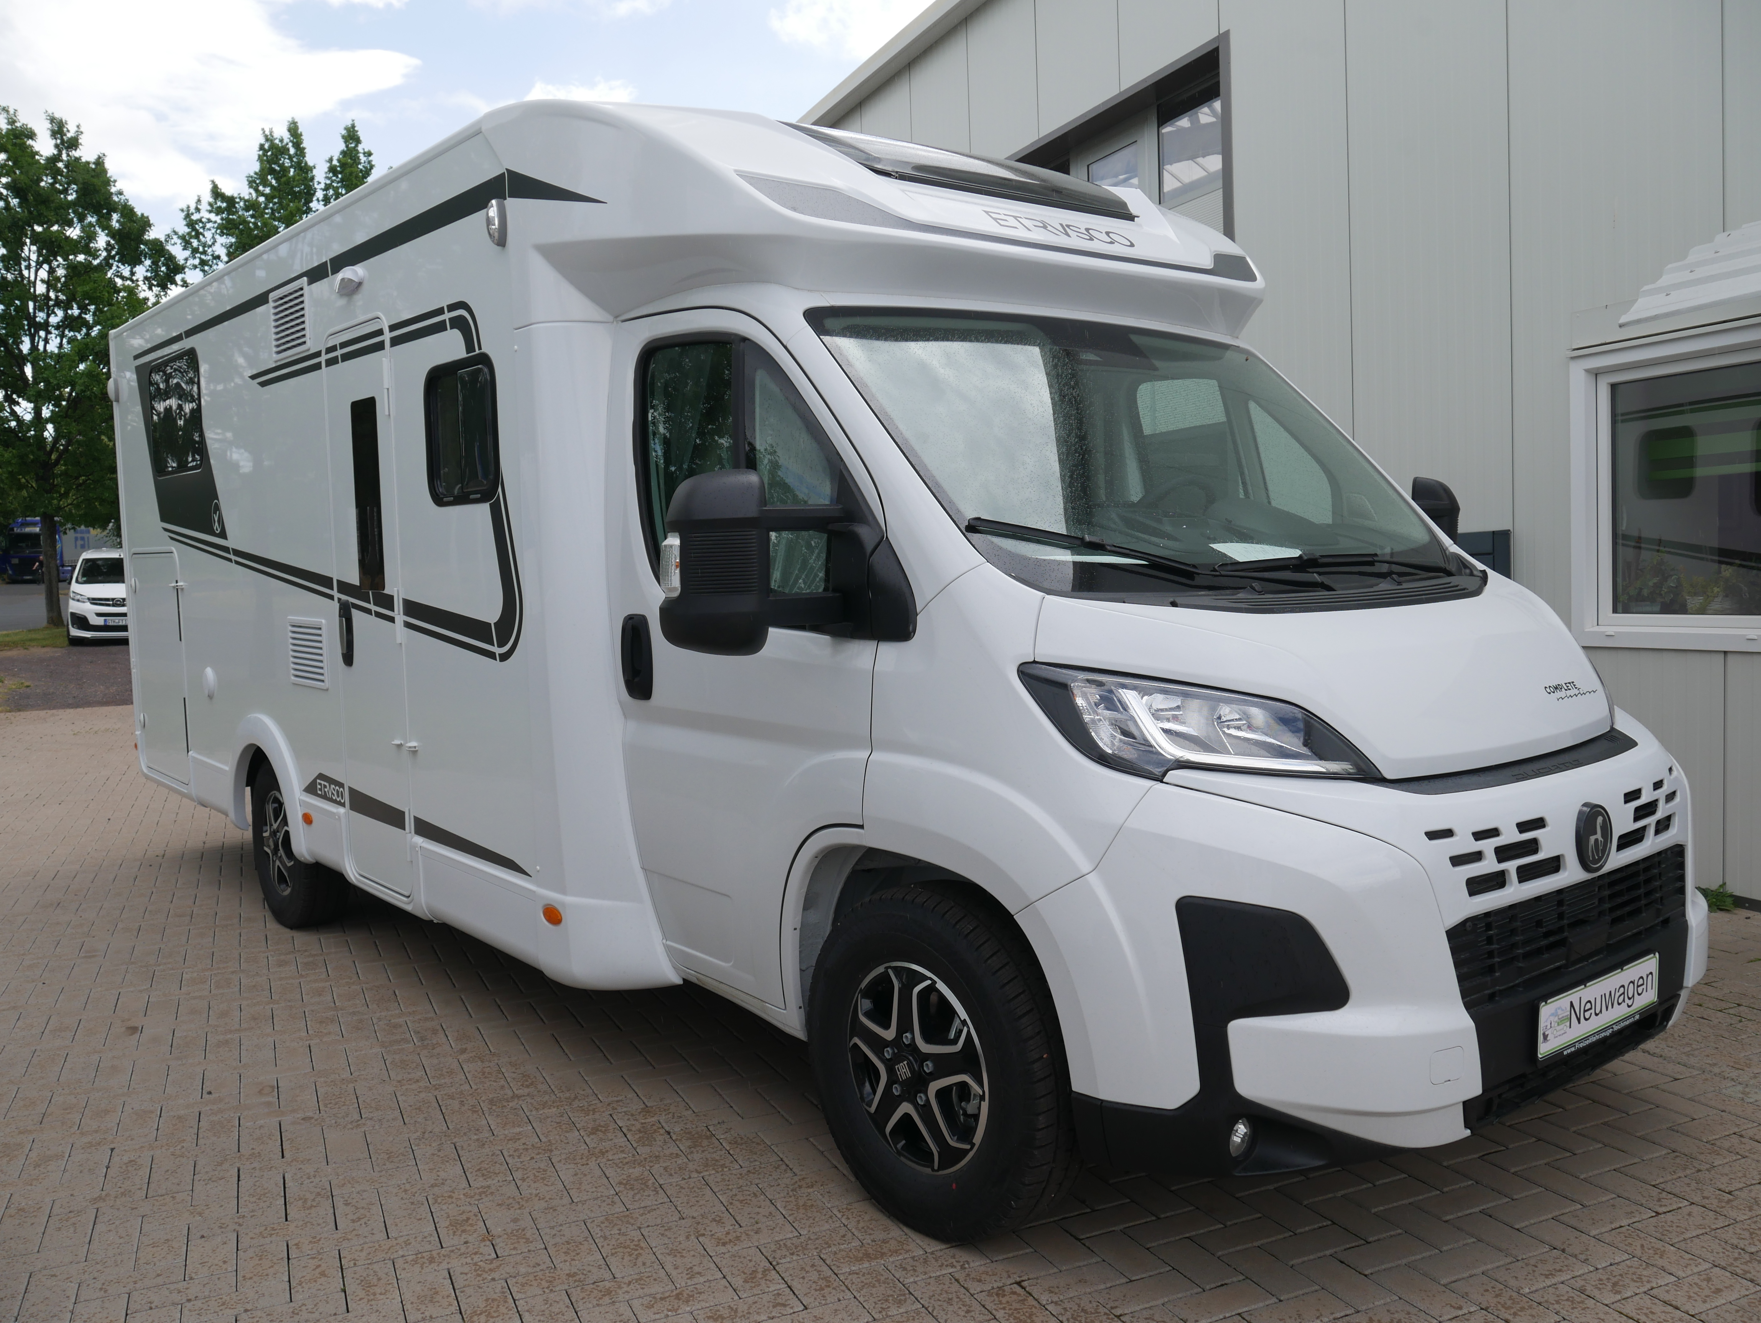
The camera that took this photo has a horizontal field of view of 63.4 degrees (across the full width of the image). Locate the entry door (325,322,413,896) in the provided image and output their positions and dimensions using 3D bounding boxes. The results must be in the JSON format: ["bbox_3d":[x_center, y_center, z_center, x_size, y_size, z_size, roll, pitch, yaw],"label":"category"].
[{"bbox_3d":[-1.762,-0.185,4.917,0.050,1.900,0.610,-5,6,-39],"label":"entry door"}]

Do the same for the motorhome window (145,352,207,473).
[{"bbox_3d":[-3.315,-1.154,6.701,0.040,0.540,0.930,-5,6,-39],"label":"motorhome window"}]

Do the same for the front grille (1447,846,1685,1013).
[{"bbox_3d":[1.418,0.530,2.905,1.020,0.180,0.080,-5,6,-39],"label":"front grille"}]

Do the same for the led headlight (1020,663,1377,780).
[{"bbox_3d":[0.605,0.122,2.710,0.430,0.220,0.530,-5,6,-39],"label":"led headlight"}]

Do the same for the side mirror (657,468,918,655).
[{"bbox_3d":[-0.196,-0.192,2.874,0.470,0.375,0.270,-5,6,-39],"label":"side mirror"}]

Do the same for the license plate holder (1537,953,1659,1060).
[{"bbox_3d":[1.454,0.692,2.878,0.530,0.130,0.025,-5,6,-39],"label":"license plate holder"}]

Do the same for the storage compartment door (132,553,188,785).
[{"bbox_3d":[-3.665,0.005,7.274,0.040,1.150,0.920,-5,6,-39],"label":"storage compartment door"}]

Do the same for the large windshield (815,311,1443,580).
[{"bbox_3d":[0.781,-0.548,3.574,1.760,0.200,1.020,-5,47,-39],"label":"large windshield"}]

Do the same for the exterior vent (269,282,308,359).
[{"bbox_3d":[-2.213,-1.271,5.334,0.030,0.255,0.415,-5,6,-39],"label":"exterior vent"}]

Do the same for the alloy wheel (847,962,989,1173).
[{"bbox_3d":[0.129,0.855,3.074,0.160,0.438,0.438,-5,6,-39],"label":"alloy wheel"}]

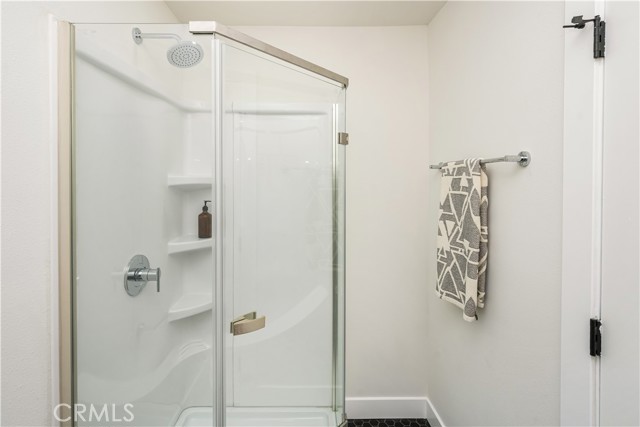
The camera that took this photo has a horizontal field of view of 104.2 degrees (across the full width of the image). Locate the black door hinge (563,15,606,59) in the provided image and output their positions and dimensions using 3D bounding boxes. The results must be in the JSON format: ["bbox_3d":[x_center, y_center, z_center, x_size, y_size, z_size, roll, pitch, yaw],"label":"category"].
[{"bbox_3d":[0.680,-0.455,0.640,0.088,0.106,0.034,0,3,-4],"label":"black door hinge"}]

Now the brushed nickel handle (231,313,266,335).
[{"bbox_3d":[-0.248,0.381,0.853,0.105,0.046,0.065,-3,4,-45],"label":"brushed nickel handle"}]

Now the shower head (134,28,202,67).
[{"bbox_3d":[-0.685,-0.768,1.135,0.315,0.170,0.165,0,3,-4],"label":"shower head"}]

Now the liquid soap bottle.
[{"bbox_3d":[-0.655,0.034,1.420,0.076,0.211,0.076,0,3,0],"label":"liquid soap bottle"}]

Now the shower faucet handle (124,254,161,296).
[{"bbox_3d":[-0.773,0.279,1.110,0.102,0.178,0.174,0,3,-4],"label":"shower faucet handle"}]

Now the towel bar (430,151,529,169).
[{"bbox_3d":[0.659,-0.225,1.125,0.080,0.056,0.580,0,8,-4],"label":"towel bar"}]

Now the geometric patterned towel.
[{"bbox_3d":[0.622,0.088,1.110,0.065,0.635,0.280,0,3,-4],"label":"geometric patterned towel"}]

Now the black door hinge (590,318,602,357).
[{"bbox_3d":[0.704,0.316,0.635,0.018,0.092,0.024,0,3,-4],"label":"black door hinge"}]

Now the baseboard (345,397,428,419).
[{"bbox_3d":[0.400,1.203,1.540,0.540,0.137,0.016,0,3,0],"label":"baseboard"}]

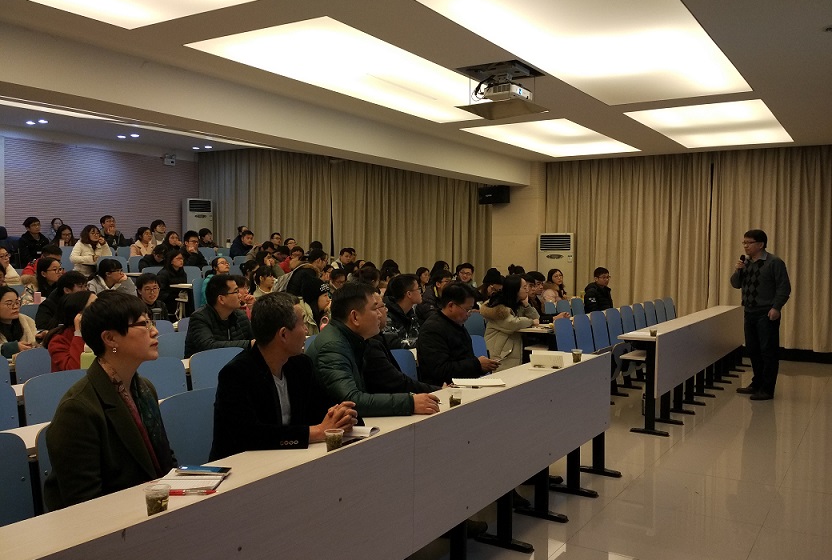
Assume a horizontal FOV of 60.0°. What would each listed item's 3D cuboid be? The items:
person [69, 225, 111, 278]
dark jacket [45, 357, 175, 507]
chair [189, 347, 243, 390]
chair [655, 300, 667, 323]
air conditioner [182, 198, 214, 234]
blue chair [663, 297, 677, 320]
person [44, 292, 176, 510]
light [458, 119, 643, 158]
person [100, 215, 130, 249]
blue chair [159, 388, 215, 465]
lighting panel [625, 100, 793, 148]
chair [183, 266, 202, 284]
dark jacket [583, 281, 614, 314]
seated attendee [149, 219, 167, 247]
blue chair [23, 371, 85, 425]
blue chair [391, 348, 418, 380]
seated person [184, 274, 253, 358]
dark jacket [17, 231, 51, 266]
[{"bbox_3d":[-4.459,-0.201,10.083,0.720,1.220,0.540,2,3,38],"label":"person"},{"bbox_3d":[-0.956,0.598,2.515,0.400,0.650,0.480,1,3,18],"label":"dark jacket"},{"bbox_3d":[-1.039,0.861,4.306,0.500,0.880,0.460,2,3,33],"label":"chair"},{"bbox_3d":[3.329,0.694,9.220,0.460,0.870,0.450,2,3,33],"label":"chair"},{"bbox_3d":[-4.748,-0.853,15.736,0.560,1.800,0.380,-1,3,-39],"label":"air conditioner"},{"bbox_3d":[3.590,0.680,9.622,0.460,0.870,0.450,2,3,33],"label":"blue chair"},{"bbox_3d":[-0.926,0.708,2.386,0.720,1.330,0.540,1,2,18],"label":"person"},{"bbox_3d":[1.924,-1.915,9.733,1.380,0.100,2.980,2,3,33],"label":"light"},{"bbox_3d":[-5.360,-0.505,12.915,0.740,1.300,0.540,3,3,41],"label":"person"},{"bbox_3d":[-0.746,0.912,2.950,0.460,0.870,0.450,2,3,33],"label":"blue chair"},{"bbox_3d":[3.583,-1.830,8.536,1.340,0.100,2.970,2,3,33],"label":"lighting panel"},{"bbox_3d":[-2.887,0.278,9.550,0.500,0.880,0.460,2,3,33],"label":"chair"},{"bbox_3d":[2.501,0.311,9.896,0.420,0.580,0.500,3,3,41],"label":"dark jacket"},{"bbox_3d":[-4.484,-0.434,12.588,0.680,1.240,0.470,2,3,33],"label":"seated attendee"},{"bbox_3d":[-1.559,0.886,3.511,0.500,0.880,0.460,2,3,33],"label":"blue chair"},{"bbox_3d":[0.033,0.871,4.149,0.460,0.870,0.450,2,3,33],"label":"blue chair"},{"bbox_3d":[-1.289,0.608,5.249,0.740,1.280,0.530,2,3,33],"label":"seated person"},{"bbox_3d":[-5.357,-0.443,10.068,0.360,0.570,0.500,2,3,38],"label":"dark jacket"}]

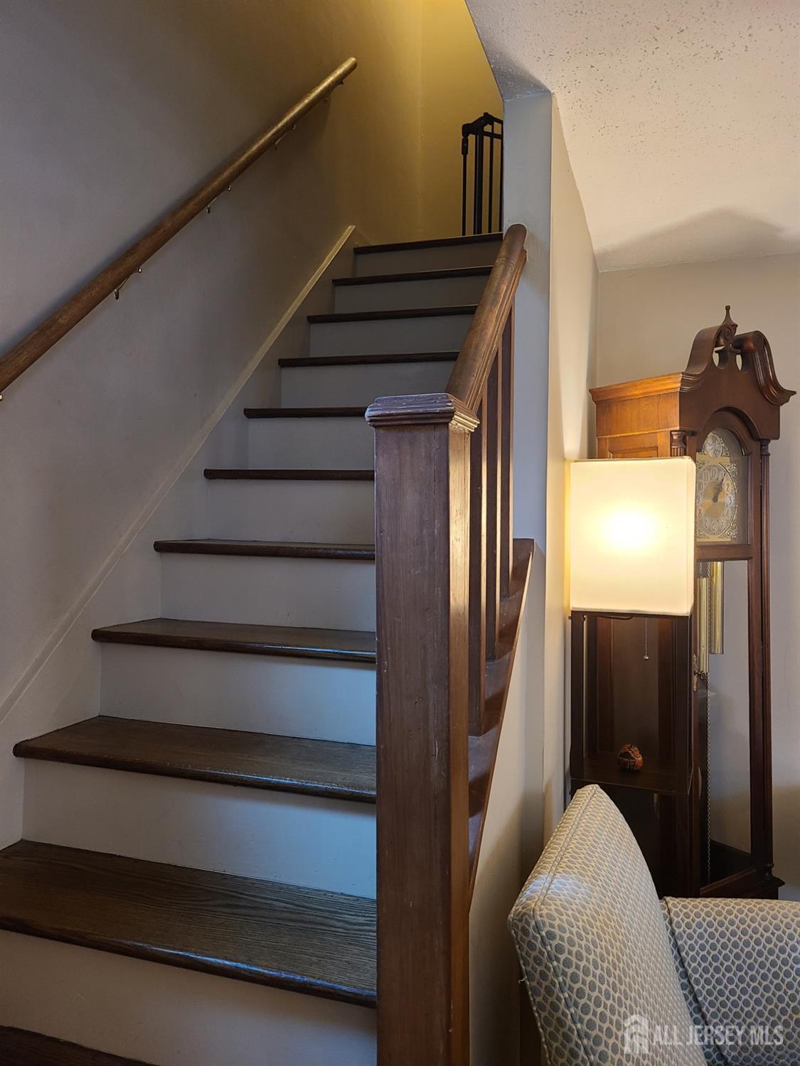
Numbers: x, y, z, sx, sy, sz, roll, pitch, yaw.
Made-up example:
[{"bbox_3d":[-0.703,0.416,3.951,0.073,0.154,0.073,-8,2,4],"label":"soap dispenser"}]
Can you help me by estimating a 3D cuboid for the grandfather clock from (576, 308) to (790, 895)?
[{"bbox_3d":[0.924,0.361,2.515,0.595,2.088,0.323,-1,2,-36],"label":"grandfather clock"}]

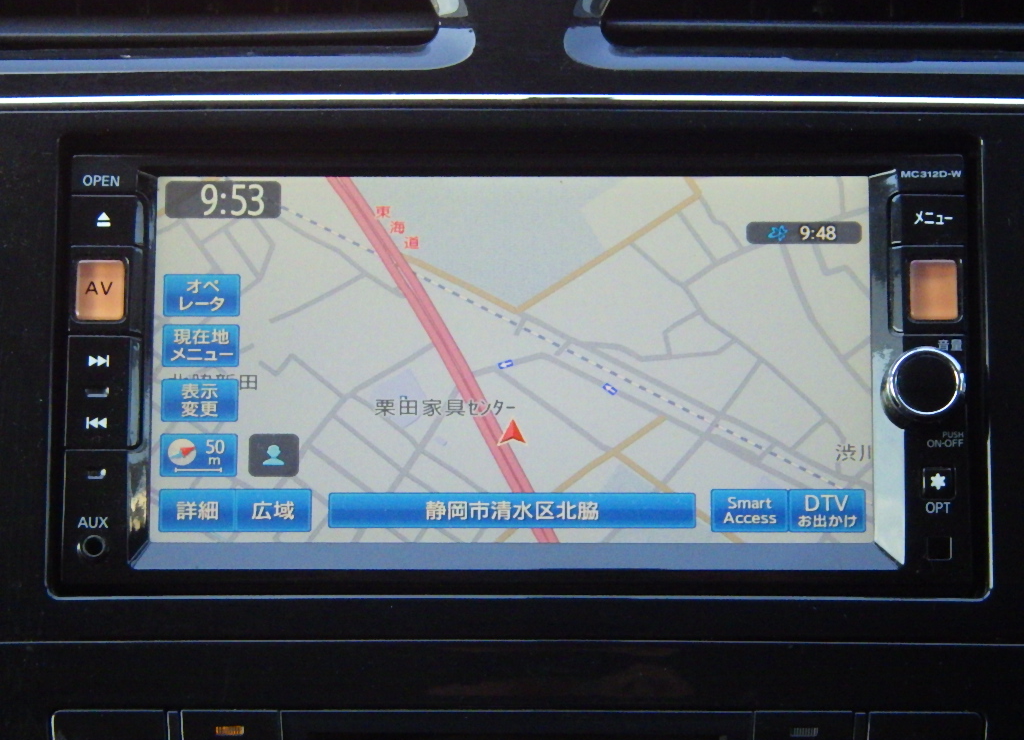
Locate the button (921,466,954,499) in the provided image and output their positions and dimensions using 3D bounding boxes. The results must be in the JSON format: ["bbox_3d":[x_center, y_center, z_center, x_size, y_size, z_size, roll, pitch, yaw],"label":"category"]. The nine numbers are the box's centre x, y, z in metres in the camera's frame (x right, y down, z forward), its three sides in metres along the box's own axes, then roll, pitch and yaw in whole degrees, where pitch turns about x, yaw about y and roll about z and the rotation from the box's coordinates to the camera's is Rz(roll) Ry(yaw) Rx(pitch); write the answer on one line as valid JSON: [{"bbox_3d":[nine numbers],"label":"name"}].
[{"bbox_3d":[0.091,0.025,0.889,0.007,0.007,0.004,0,-12,0],"label":"button"}]

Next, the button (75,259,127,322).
[{"bbox_3d":[-0.089,-0.017,0.898,0.011,0.014,0.004,0,-12,0],"label":"button"}]

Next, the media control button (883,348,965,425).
[{"bbox_3d":[0.089,0.003,0.887,0.018,0.018,0.011,0,-12,0],"label":"media control button"}]

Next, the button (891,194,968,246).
[{"bbox_3d":[0.091,-0.032,0.902,0.016,0.011,0.005,0,-12,0],"label":"button"}]

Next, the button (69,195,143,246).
[{"bbox_3d":[-0.088,-0.032,0.902,0.016,0.011,0.005,0,-12,0],"label":"button"}]

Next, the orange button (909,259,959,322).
[{"bbox_3d":[0.091,-0.017,0.898,0.011,0.014,0.004,0,-12,0],"label":"orange button"}]

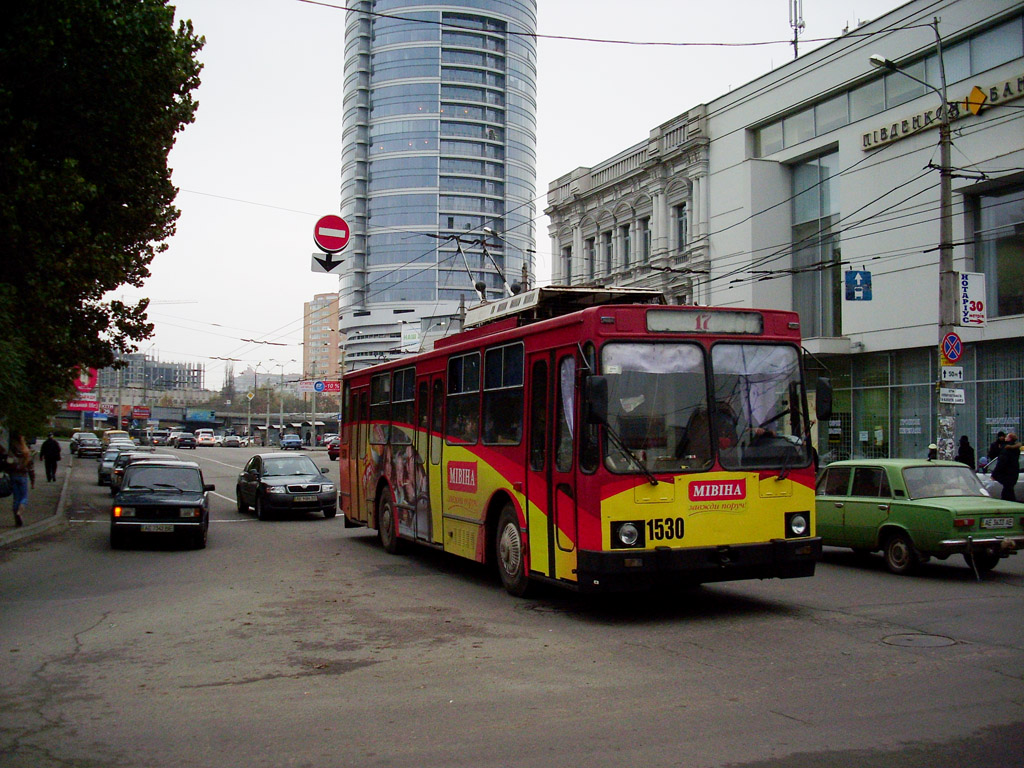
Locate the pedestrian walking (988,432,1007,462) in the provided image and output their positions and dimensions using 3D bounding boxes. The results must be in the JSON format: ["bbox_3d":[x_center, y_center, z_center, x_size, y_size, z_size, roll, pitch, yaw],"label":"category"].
[{"bbox_3d":[11.359,1.965,26.300,0.520,1.750,0.380,2,-3,-27],"label":"pedestrian walking"}]

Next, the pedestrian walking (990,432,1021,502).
[{"bbox_3d":[10.108,1.862,23.000,0.520,1.690,0.520,-1,-3,31],"label":"pedestrian walking"}]

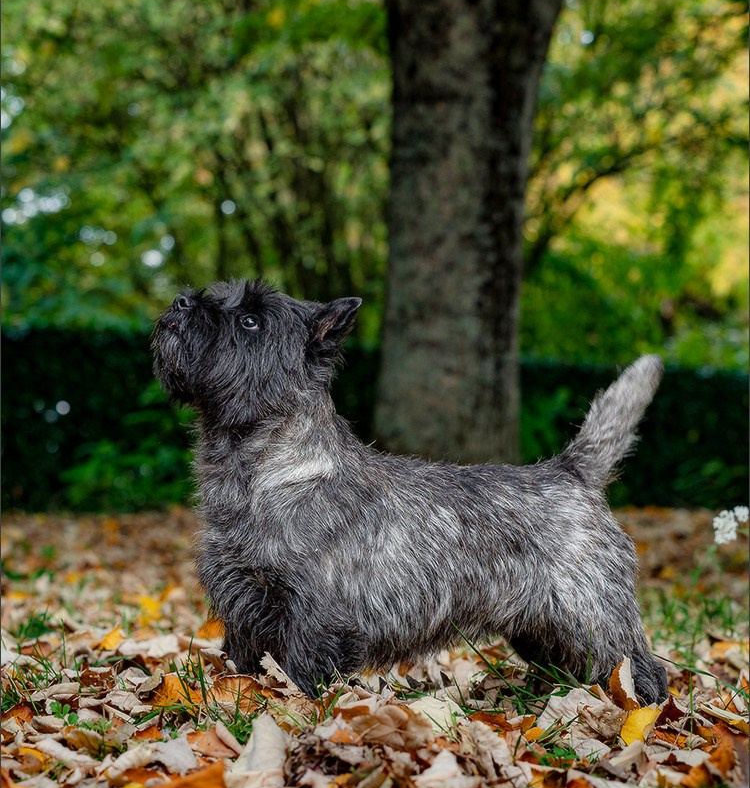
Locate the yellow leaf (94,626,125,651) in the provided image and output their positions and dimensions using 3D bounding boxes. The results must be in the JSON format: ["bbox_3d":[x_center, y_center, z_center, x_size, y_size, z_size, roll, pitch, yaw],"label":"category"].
[{"bbox_3d":[-0.322,0.296,4.200,0.036,0.028,0.030,0,0,0],"label":"yellow leaf"}]

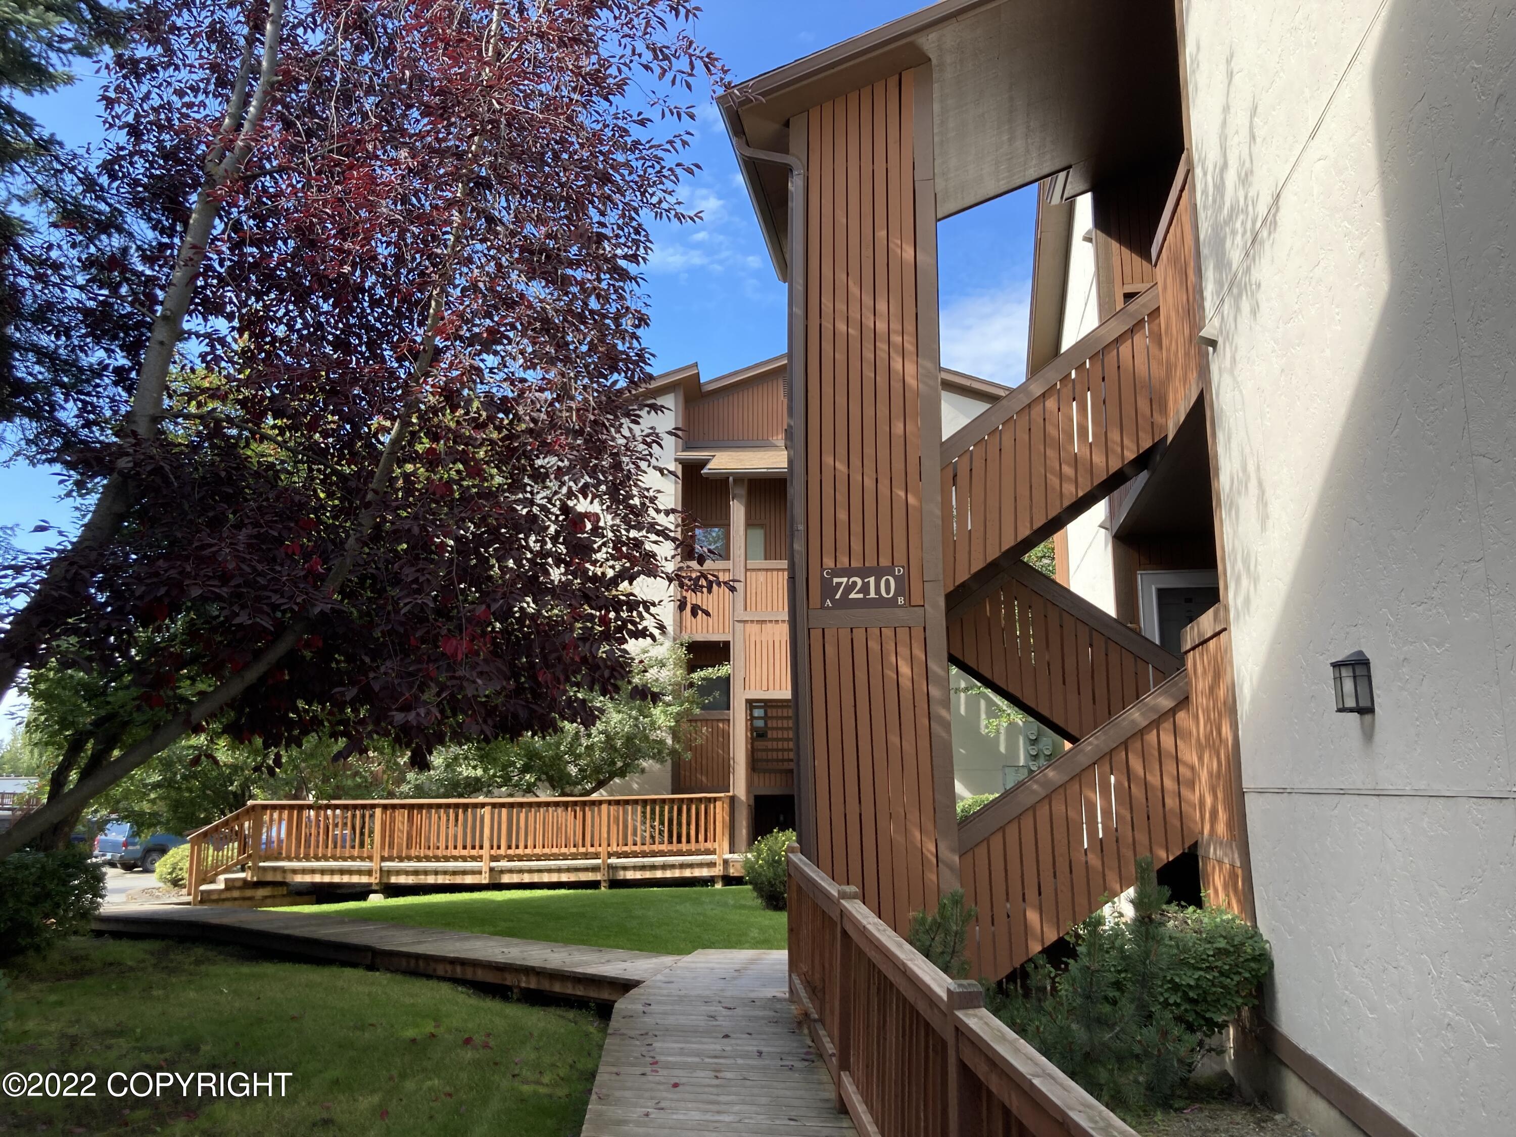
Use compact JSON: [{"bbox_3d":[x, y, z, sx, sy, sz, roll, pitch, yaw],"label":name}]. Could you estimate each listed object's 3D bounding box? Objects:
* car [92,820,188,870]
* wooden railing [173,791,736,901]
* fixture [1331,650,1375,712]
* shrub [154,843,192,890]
[{"bbox_3d":[-19.961,9.489,42.208,1.800,1.750,4.950,-7,-12,32],"label":"car"},{"bbox_3d":[-4.582,4.438,19.377,8.900,1.560,2.050,0,-10,0],"label":"wooden railing"},{"bbox_3d":[2.485,0.489,5.169,0.138,0.260,0.200,-2,-10,8],"label":"fixture"},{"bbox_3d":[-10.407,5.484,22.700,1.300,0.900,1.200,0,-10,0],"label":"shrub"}]

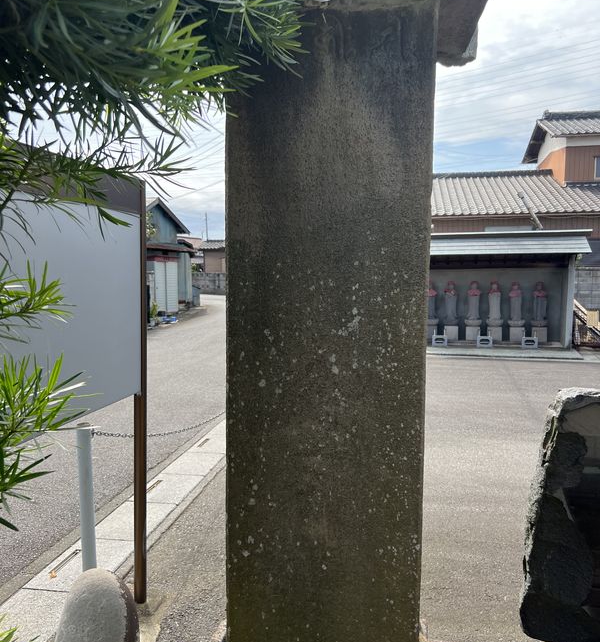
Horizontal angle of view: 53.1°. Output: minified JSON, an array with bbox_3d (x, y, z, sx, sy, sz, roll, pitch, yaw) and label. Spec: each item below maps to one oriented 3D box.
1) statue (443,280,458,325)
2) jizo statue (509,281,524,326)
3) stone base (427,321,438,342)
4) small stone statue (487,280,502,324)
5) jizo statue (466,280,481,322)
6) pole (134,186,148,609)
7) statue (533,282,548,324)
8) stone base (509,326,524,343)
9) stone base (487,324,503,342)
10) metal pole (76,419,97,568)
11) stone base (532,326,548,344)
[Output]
[{"bbox_3d":[2.779,-0.335,10.998,0.270,0.790,0.260,1,6,15],"label":"statue"},{"bbox_3d":[3.861,-0.312,10.706,0.270,0.790,0.260,1,6,15],"label":"jizo statue"},{"bbox_3d":[2.419,0.212,11.096,0.250,0.250,0.250,1,6,15],"label":"stone base"},{"bbox_3d":[3.514,-0.322,10.800,0.270,0.790,0.260,1,6,15],"label":"small stone statue"},{"bbox_3d":[3.160,-0.332,10.895,0.270,0.790,0.260,1,6,15],"label":"jizo statue"},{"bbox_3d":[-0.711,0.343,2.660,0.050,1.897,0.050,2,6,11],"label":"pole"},{"bbox_3d":[4.240,-0.303,10.604,0.270,0.790,0.260,1,6,15],"label":"statue"},{"bbox_3d":[3.874,0.215,10.703,0.250,0.250,0.250,1,6,15],"label":"stone base"},{"bbox_3d":[3.514,0.217,10.800,0.250,0.250,0.250,1,6,15],"label":"stone base"},{"bbox_3d":[-0.977,0.875,2.768,0.066,0.819,0.066,0,6,0],"label":"metal pole"},{"bbox_3d":[4.236,0.213,10.605,0.250,0.250,0.250,1,6,15],"label":"stone base"}]

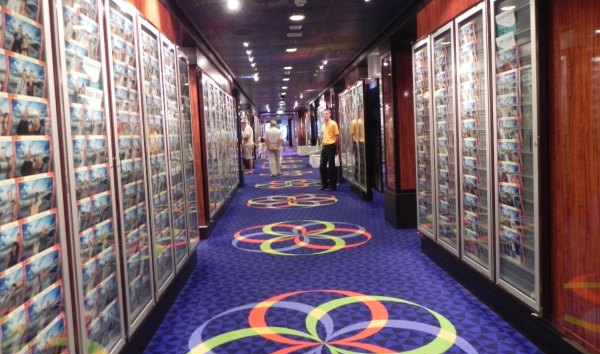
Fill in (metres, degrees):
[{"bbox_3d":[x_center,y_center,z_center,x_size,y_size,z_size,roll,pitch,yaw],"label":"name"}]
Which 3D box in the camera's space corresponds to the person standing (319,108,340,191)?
[{"bbox_3d":[0.606,-0.594,9.893,0.470,1.750,0.340,0,4,35],"label":"person standing"}]

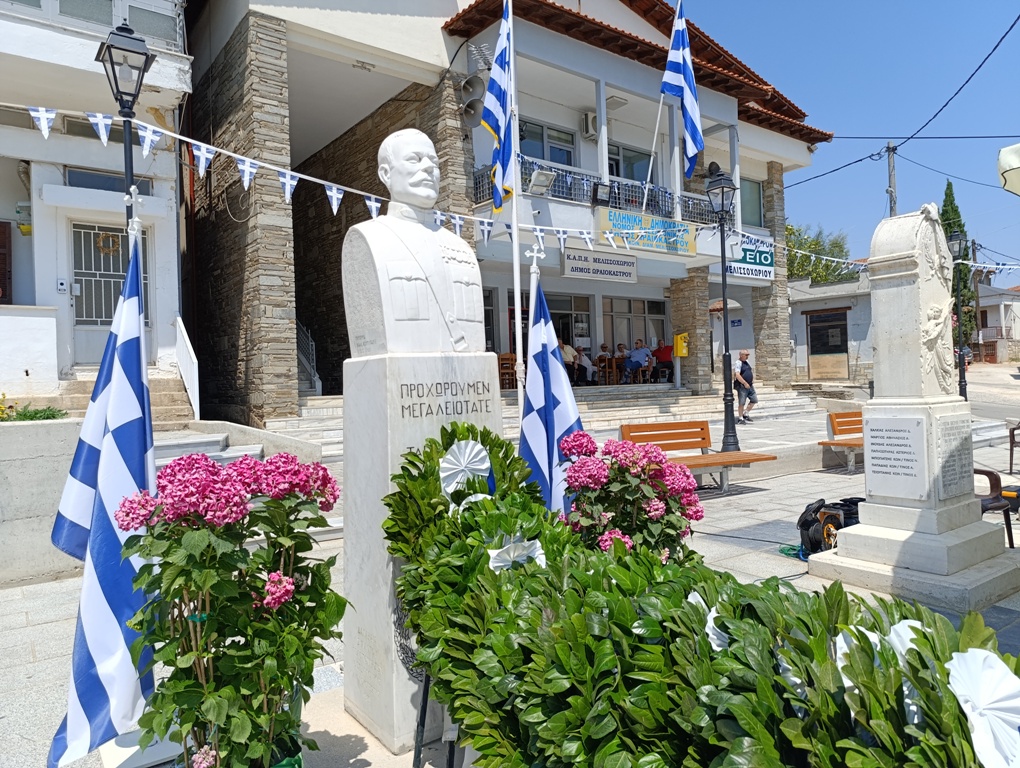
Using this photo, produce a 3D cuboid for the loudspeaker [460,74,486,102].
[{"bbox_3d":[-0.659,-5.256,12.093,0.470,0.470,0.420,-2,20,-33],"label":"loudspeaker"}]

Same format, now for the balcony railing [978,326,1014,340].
[{"bbox_3d":[36.557,-3.810,51.000,2.400,0.950,0.800,-2,0,37],"label":"balcony railing"}]

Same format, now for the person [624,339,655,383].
[{"bbox_3d":[3.465,-0.607,18.300,0.850,1.200,0.620,-2,0,-30],"label":"person"}]

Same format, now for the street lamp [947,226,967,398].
[{"bbox_3d":[9.041,-1.184,13.606,0.330,3.816,0.330,-2,0,-33],"label":"street lamp"}]

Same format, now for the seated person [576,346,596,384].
[{"bbox_3d":[2.122,-0.514,18.703,0.500,1.051,0.680,-2,-1,-45],"label":"seated person"}]

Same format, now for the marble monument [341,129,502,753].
[{"bbox_3d":[-0.342,0.128,2.478,0.455,2.123,0.415,-2,0,-36],"label":"marble monument"}]

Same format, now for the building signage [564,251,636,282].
[{"bbox_3d":[2.126,-2.756,16.014,2.419,0.637,0.120,-2,0,-38],"label":"building signage"}]

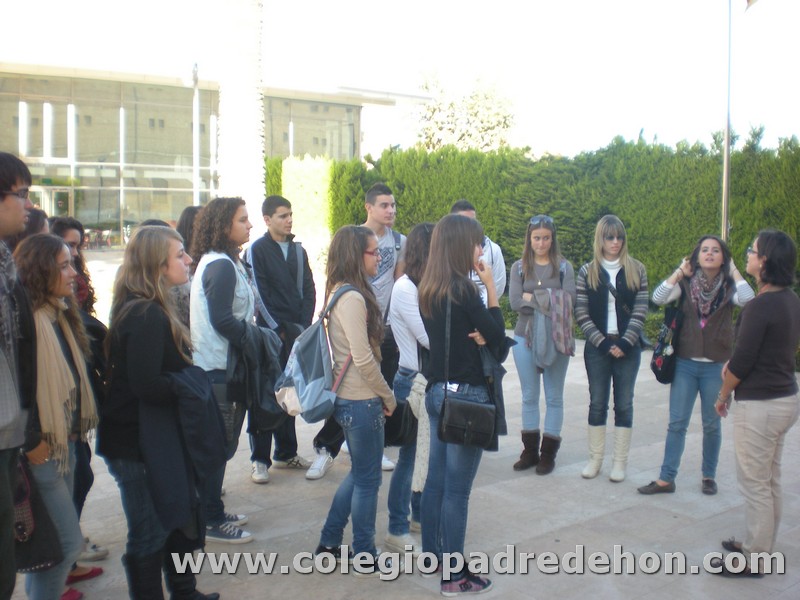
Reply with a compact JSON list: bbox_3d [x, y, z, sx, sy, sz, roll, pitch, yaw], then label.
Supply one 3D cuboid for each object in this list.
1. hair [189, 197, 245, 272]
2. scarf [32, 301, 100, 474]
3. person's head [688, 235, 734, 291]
[{"bbox_3d":[-0.914,-0.333,4.400,0.270,0.370,0.270,-1,5,-12],"label":"hair"},{"bbox_3d":[-1.230,0.315,3.240,0.180,0.630,0.230,4,6,30],"label":"scarf"},{"bbox_3d":[1.845,-0.216,5.200,0.260,0.330,0.240,2,5,21],"label":"person's head"}]

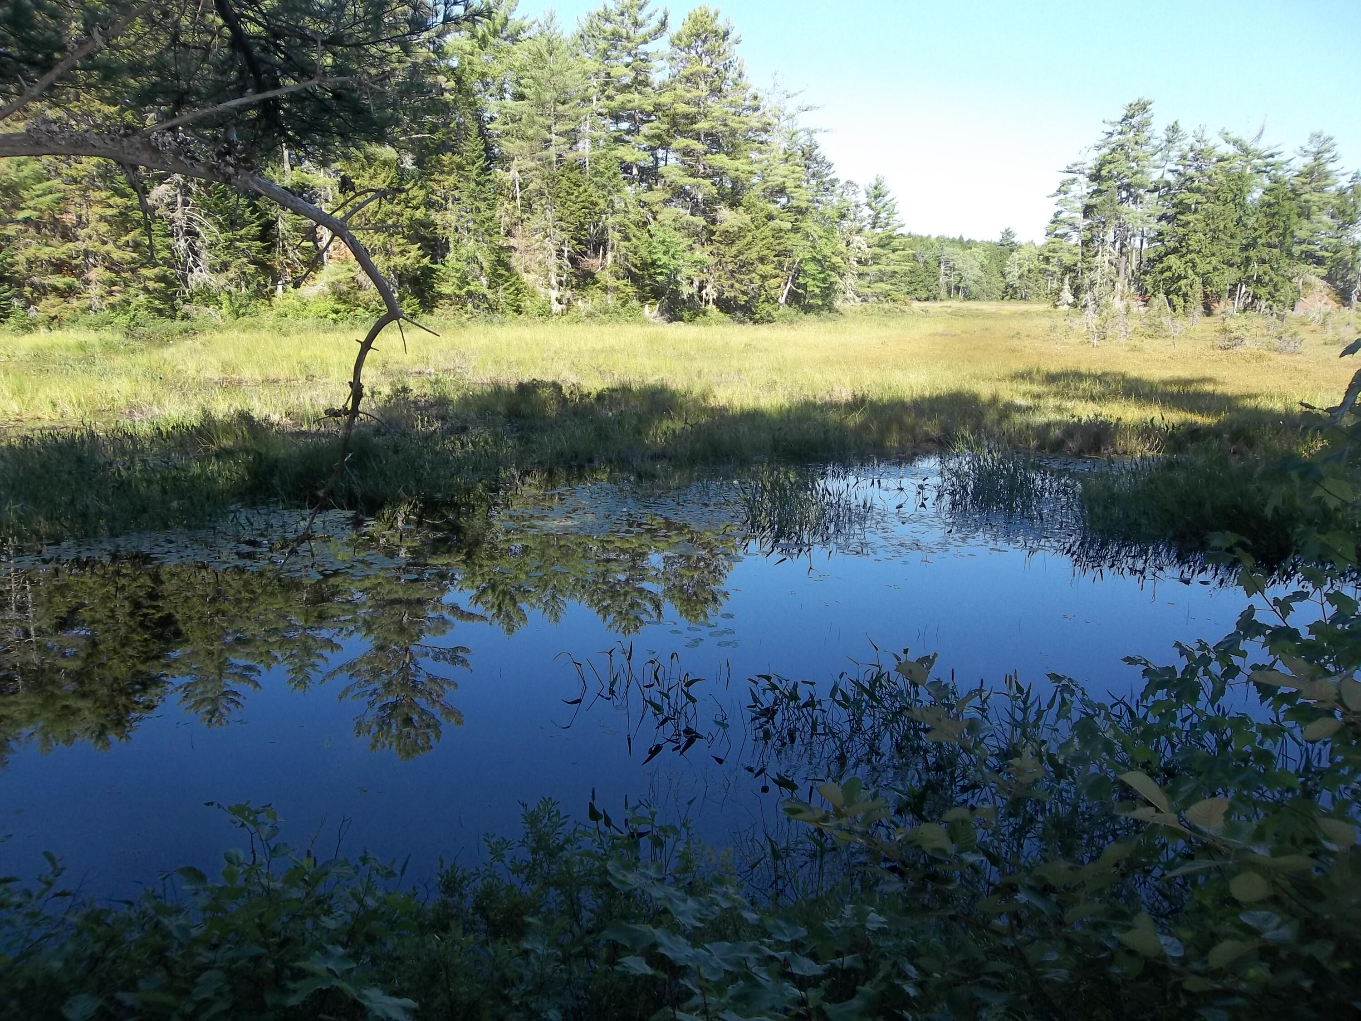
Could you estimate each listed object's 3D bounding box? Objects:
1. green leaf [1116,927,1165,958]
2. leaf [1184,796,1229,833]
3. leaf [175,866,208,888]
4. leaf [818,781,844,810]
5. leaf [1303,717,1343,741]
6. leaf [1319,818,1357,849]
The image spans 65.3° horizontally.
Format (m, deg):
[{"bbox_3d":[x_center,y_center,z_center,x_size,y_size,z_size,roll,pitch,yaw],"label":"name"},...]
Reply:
[{"bbox_3d":[0.650,0.610,1.500,0.058,0.018,0.038,24,52,39],"label":"green leaf"},{"bbox_3d":[0.743,0.429,1.500,0.056,0.018,0.072,6,31,27],"label":"leaf"},{"bbox_3d":[-1.060,0.794,2.300,0.076,0.018,0.046,20,34,10],"label":"leaf"},{"bbox_3d":[0.256,0.482,1.800,0.044,0.018,0.054,-39,56,-23],"label":"leaf"},{"bbox_3d":[0.908,0.309,1.500,0.058,0.018,0.038,-22,40,2],"label":"leaf"},{"bbox_3d":[0.929,0.455,1.500,0.042,0.018,0.050,-41,44,-12],"label":"leaf"}]

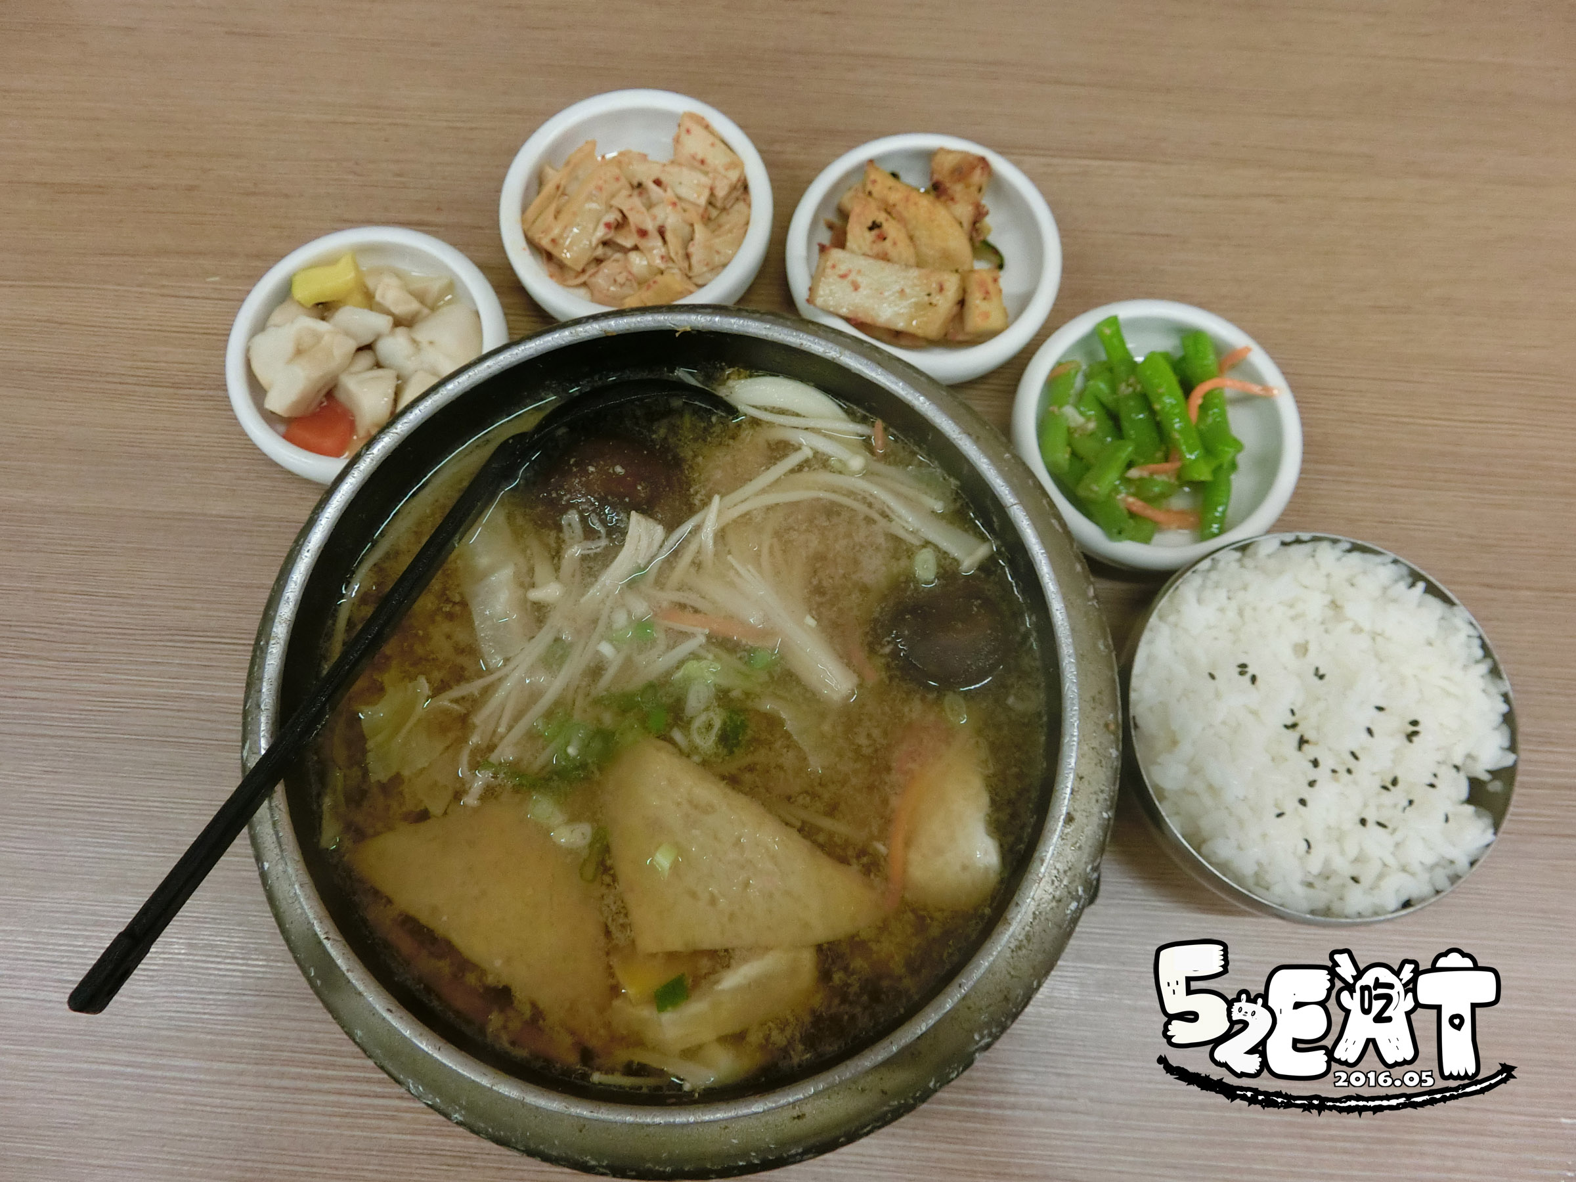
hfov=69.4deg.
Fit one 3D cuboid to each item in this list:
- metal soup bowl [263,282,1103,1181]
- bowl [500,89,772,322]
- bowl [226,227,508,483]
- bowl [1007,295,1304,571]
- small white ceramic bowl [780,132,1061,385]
[{"bbox_3d":[-0.028,0.034,0.333,0.238,0.085,0.238,0,75,0],"label":"metal soup bowl"},{"bbox_3d":[-0.053,-0.131,0.409,0.095,0.031,0.095,0,75,0],"label":"bowl"},{"bbox_3d":[-0.141,-0.077,0.395,0.095,0.031,0.095,0,75,0],"label":"bowl"},{"bbox_3d":[0.122,-0.050,0.388,0.095,0.031,0.095,0,75,0],"label":"bowl"},{"bbox_3d":[0.047,-0.114,0.405,0.095,0.031,0.095,0,75,0],"label":"small white ceramic bowl"}]

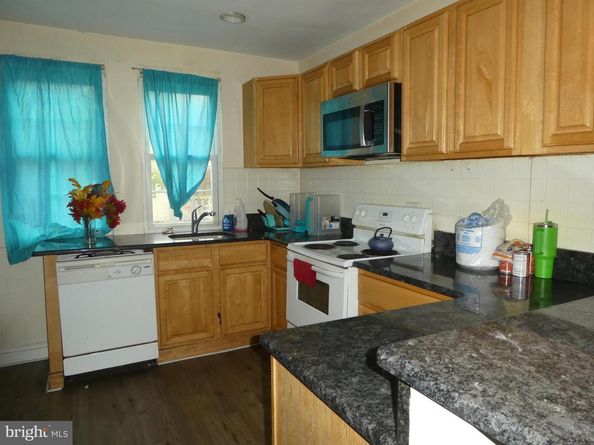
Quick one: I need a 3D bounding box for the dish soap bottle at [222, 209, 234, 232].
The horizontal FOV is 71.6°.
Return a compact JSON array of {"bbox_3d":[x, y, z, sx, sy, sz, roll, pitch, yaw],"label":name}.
[{"bbox_3d":[-0.607,-0.016,3.665,0.100,0.210,0.065,-2,7,-18],"label":"dish soap bottle"}]

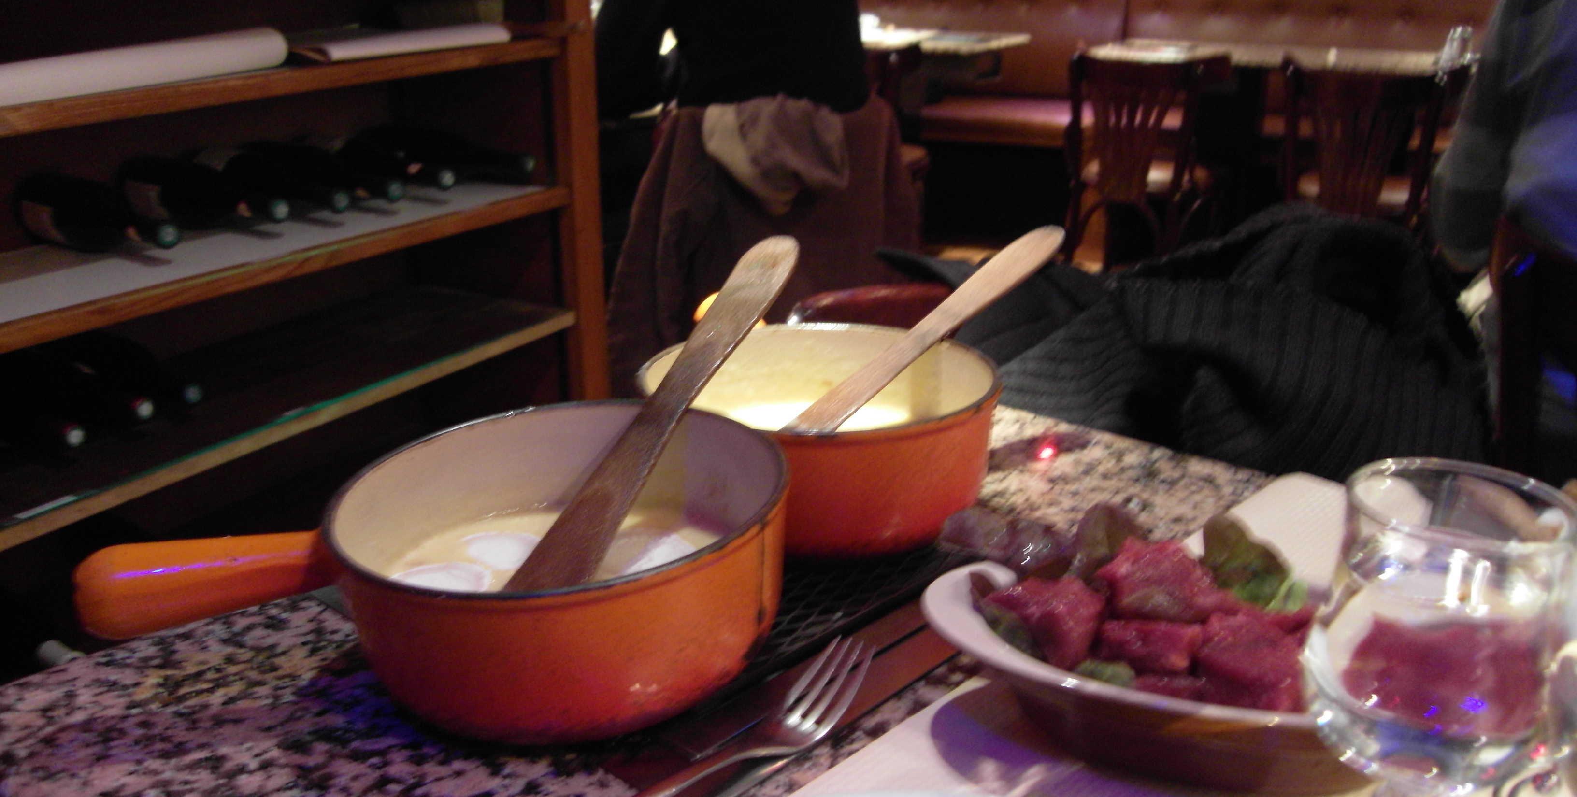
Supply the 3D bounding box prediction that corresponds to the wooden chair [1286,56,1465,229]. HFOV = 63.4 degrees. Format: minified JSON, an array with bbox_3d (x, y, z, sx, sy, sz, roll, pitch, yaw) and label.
[{"bbox_3d":[1.462,-0.446,3.236,0.410,0.810,0.470,12,23,29],"label":"wooden chair"}]

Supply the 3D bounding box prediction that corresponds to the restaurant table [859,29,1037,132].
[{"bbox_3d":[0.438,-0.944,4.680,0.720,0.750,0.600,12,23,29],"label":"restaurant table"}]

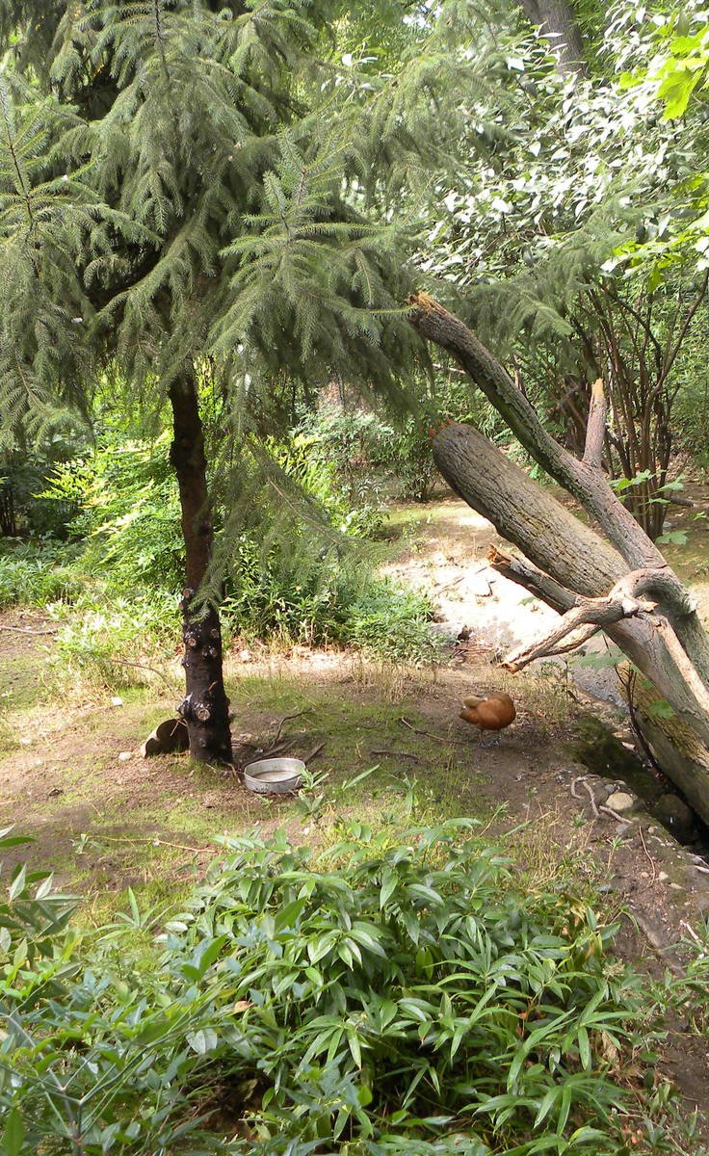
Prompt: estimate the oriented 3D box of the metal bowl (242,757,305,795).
[{"bbox_3d":[-0.430,1.067,6.186,0.325,0.057,0.325,-3,12,0],"label":"metal bowl"}]

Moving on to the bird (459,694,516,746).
[{"bbox_3d":[0.765,0.786,6.633,0.345,0.285,0.220,-4,12,-3],"label":"bird"}]

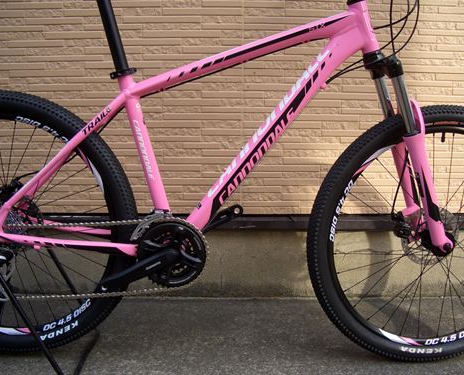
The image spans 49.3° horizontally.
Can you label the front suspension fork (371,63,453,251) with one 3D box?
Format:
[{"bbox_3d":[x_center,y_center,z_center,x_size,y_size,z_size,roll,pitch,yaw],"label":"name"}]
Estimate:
[{"bbox_3d":[0.444,-0.081,1.258,0.090,0.505,0.166,-20,11,-1],"label":"front suspension fork"}]

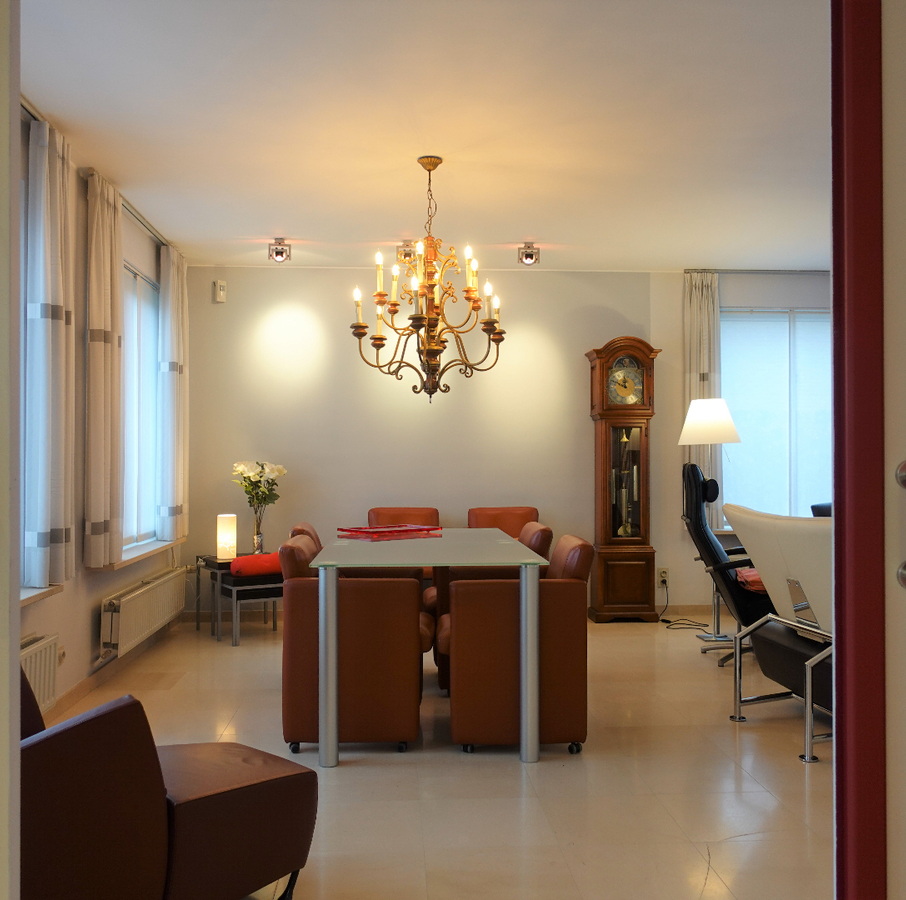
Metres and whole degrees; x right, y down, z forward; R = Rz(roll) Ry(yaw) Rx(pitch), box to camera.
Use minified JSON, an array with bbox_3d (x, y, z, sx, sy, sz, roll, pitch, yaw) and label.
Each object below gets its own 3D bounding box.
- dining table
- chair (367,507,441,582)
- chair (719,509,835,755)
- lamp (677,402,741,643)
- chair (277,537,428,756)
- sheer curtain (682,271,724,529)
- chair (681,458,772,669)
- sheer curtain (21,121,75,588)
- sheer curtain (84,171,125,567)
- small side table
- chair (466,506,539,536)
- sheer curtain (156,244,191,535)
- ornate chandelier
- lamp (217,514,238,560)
[{"bbox_3d":[-0.141,0.815,4.207,0.900,0.755,1.700,0,-1,-4],"label":"dining table"},{"bbox_3d":[-0.312,0.794,5.776,0.580,0.810,0.620,0,-1,-4],"label":"chair"},{"bbox_3d":[1.716,0.713,3.800,0.860,0.950,0.800,0,-1,-12],"label":"chair"},{"bbox_3d":[1.647,0.445,5.735,0.400,1.520,0.400,0,-1,-4],"label":"lamp"},{"bbox_3d":[-0.382,0.775,3.765,0.620,0.810,0.580,0,-1,0],"label":"chair"},{"bbox_3d":[1.783,-0.359,6.478,0.290,1.860,0.120,0,-1,-4],"label":"sheer curtain"},{"bbox_3d":[1.716,0.631,5.120,0.860,1.120,0.700,0,-1,13],"label":"chair"},{"bbox_3d":[-1.663,-0.380,3.728,0.120,1.840,0.370,0,-1,-4],"label":"sheer curtain"},{"bbox_3d":[-1.688,-0.376,4.400,0.110,1.870,0.370,0,-1,-4],"label":"sheer curtain"},{"bbox_3d":[-1.328,0.955,5.854,0.520,0.490,0.630,0,-1,-33],"label":"small side table"},{"bbox_3d":[0.365,0.801,6.070,0.560,0.815,0.630,0,-1,-7],"label":"chair"},{"bbox_3d":[-1.826,-0.352,5.862,0.120,1.860,0.470,0,-1,-4],"label":"sheer curtain"},{"bbox_3d":[-0.100,-0.764,4.051,0.700,1.100,0.700,0,-1,-4],"label":"ornate chandelier"},{"bbox_3d":[-1.469,0.564,5.872,0.130,0.290,0.130,0,-1,-4],"label":"lamp"}]

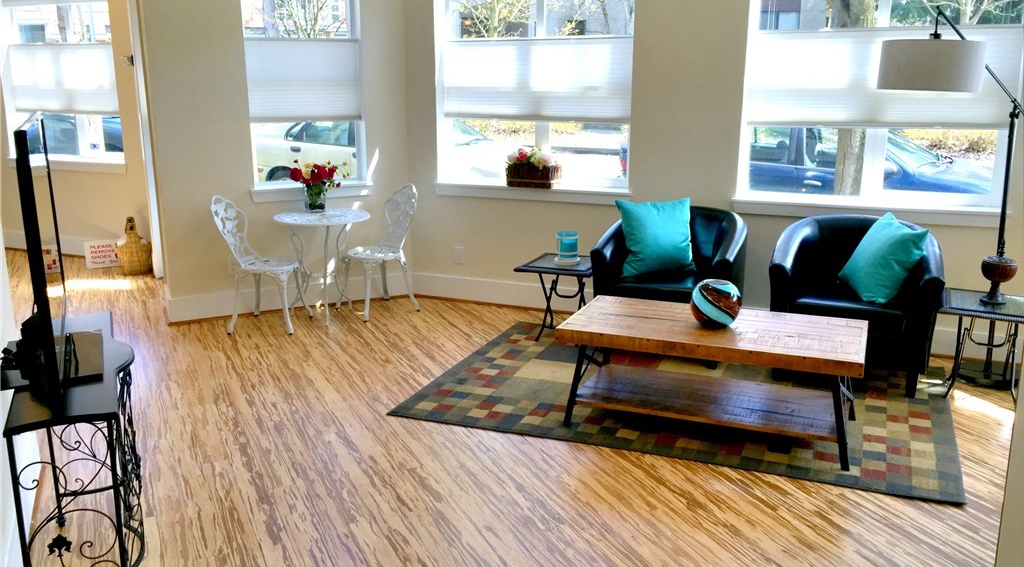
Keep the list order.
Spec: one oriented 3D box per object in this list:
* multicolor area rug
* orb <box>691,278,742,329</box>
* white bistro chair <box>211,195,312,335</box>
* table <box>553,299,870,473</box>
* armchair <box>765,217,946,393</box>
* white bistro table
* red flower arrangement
[{"bbox_3d":[0.850,0.517,4.241,2.399,0.012,1.616,5,15,21],"label":"multicolor area rug"},{"bbox_3d":[0.886,0.089,3.718,0.219,0.216,0.219,6,15,22],"label":"orb"},{"bbox_3d":[-1.562,-0.139,5.320,0.510,0.820,0.410,1,14,5],"label":"white bistro chair"},{"bbox_3d":[0.871,0.401,3.745,1.218,0.455,0.606,5,15,22],"label":"table"},{"bbox_3d":[1.778,0.084,4.481,0.765,0.765,0.680,6,15,22],"label":"armchair"},{"bbox_3d":[-1.190,-0.103,5.451,0.600,0.655,0.600,0,14,0],"label":"white bistro table"},{"bbox_3d":[-1.287,-0.723,5.632,0.330,0.165,0.260,0,14,0],"label":"red flower arrangement"}]

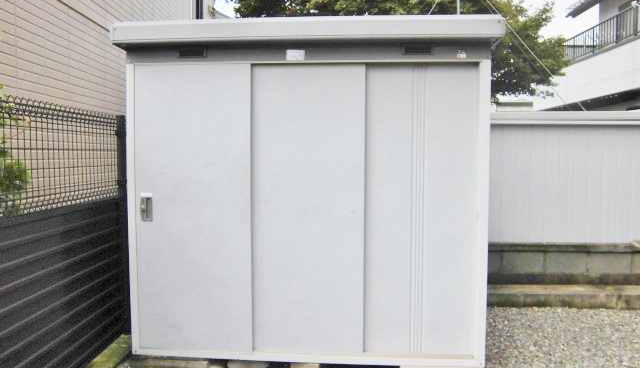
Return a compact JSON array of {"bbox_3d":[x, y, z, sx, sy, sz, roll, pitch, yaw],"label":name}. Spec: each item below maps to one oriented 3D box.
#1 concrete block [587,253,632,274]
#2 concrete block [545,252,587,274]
[{"bbox_3d":[2.717,0.741,4.562,0.390,0.190,0.120,0,3,2],"label":"concrete block"},{"bbox_3d":[2.317,0.740,4.575,0.390,0.190,0.120,0,3,2],"label":"concrete block"}]

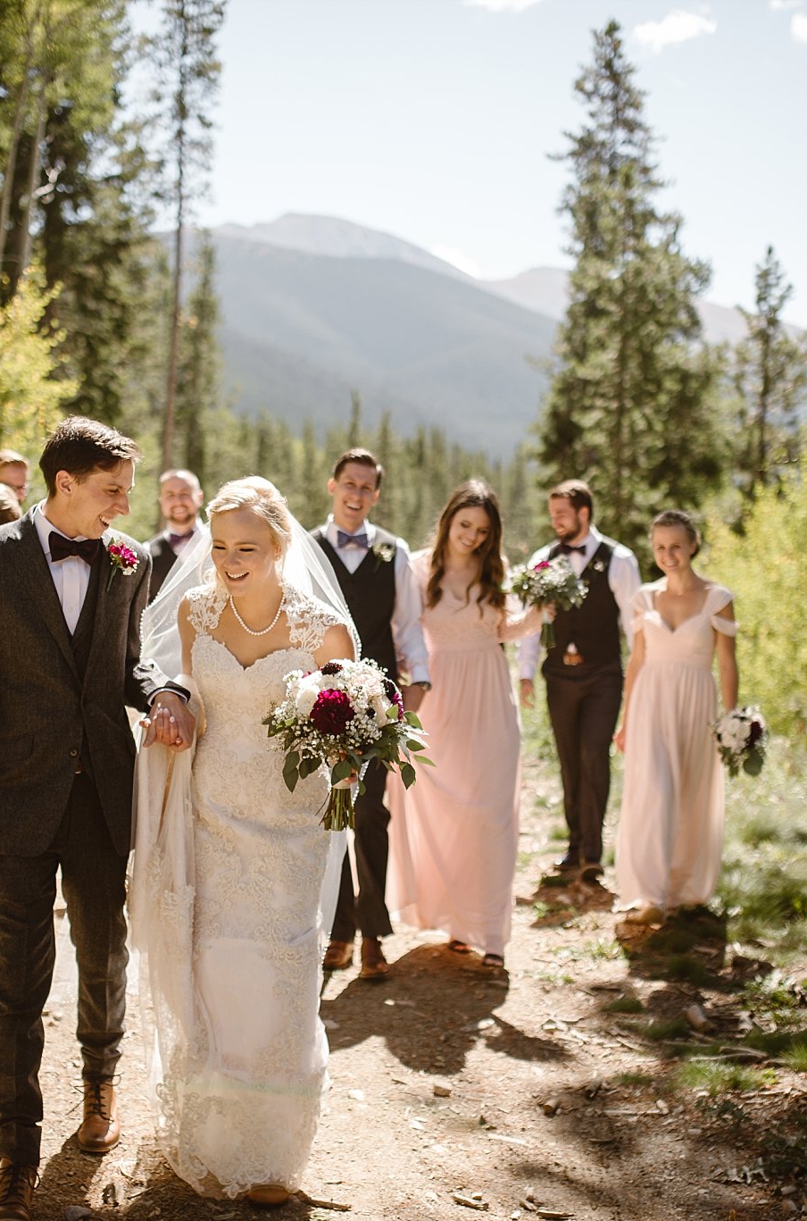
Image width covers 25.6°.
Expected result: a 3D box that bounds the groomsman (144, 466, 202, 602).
[{"bbox_3d":[-1.064,0.247,8.200,0.520,1.800,0.380,0,2,-5],"label":"groomsman"}]

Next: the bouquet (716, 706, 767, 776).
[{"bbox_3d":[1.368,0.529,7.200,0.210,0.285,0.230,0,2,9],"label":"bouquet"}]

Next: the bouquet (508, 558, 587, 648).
[{"bbox_3d":[0.487,-0.027,6.000,0.265,0.300,0.250,0,2,5],"label":"bouquet"}]

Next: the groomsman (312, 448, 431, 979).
[{"bbox_3d":[-0.136,0.349,6.170,0.540,1.830,0.420,0,2,0],"label":"groomsman"}]

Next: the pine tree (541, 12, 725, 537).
[{"bbox_3d":[3.417,-4.523,27.000,2.950,8.900,2.900,0,2,0],"label":"pine tree"}]

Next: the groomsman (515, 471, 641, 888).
[{"bbox_3d":[0.774,0.303,7.930,0.540,1.800,0.400,1,2,18],"label":"groomsman"}]

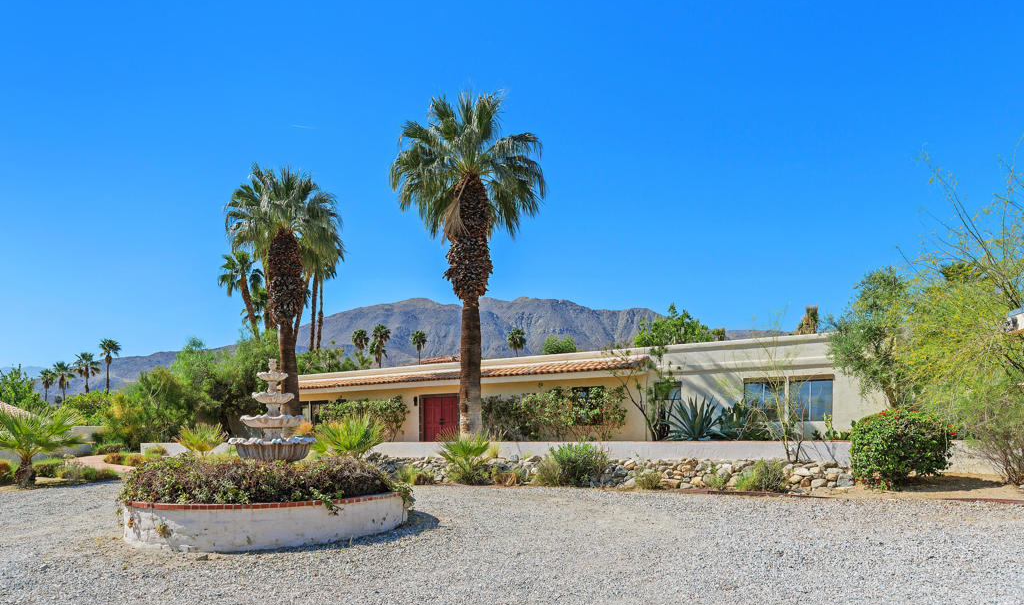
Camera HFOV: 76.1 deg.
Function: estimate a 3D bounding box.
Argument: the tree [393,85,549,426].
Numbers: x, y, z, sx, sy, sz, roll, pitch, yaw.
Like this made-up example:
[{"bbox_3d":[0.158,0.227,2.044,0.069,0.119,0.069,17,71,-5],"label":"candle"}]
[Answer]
[{"bbox_3d":[-1.396,-1.188,21.000,5.000,11.200,4.800,0,-8,0],"label":"tree"}]

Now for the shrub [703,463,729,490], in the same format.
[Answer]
[{"bbox_3d":[5.412,4.627,17.400,0.700,0.700,0.600,0,-8,0],"label":"shrub"}]

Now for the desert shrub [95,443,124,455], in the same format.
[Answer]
[{"bbox_3d":[-15.379,5.617,25.000,1.150,0.500,0.950,0,-8,0],"label":"desert shrub"}]

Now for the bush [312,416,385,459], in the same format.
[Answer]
[{"bbox_3d":[-4.998,4.234,20.000,2.201,1.559,2.000,0,-8,0],"label":"bush"}]

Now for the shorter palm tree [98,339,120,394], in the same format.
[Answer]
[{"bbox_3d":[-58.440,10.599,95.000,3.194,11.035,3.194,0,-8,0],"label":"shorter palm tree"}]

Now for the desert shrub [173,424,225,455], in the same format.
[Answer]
[{"bbox_3d":[-11.224,4.956,23.500,1.800,1.250,1.600,0,-8,0],"label":"desert shrub"}]

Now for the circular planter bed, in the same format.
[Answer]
[{"bbox_3d":[-3.805,3.242,10.100,4.100,0.560,4.050,0,-8,0],"label":"circular planter bed"}]

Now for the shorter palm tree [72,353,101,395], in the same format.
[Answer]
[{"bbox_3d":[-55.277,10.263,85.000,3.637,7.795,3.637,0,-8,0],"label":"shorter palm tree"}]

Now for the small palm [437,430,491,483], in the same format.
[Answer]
[{"bbox_3d":[-1.416,4.605,19.500,1.669,1.639,1.600,0,-8,0],"label":"small palm"}]

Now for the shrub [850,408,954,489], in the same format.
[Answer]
[{"bbox_3d":[10.001,3.749,16.800,2.650,2.100,2.400,0,-8,0],"label":"shrub"}]

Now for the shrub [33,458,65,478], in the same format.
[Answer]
[{"bbox_3d":[-13.459,4.791,19.000,0.950,0.620,0.850,0,-8,0],"label":"shrub"}]

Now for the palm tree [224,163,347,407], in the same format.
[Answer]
[{"bbox_3d":[-8.835,-0.077,25.300,4.500,10.600,4.400,0,-8,0],"label":"palm tree"}]

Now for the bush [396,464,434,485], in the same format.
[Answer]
[{"bbox_3d":[-2.801,4.942,18.800,1.120,0.650,0.900,0,-8,0],"label":"bush"}]

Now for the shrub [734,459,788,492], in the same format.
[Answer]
[{"bbox_3d":[6.559,4.548,17.200,1.400,0.850,1.150,0,-8,0],"label":"shrub"}]

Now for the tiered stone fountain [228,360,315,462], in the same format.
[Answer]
[{"bbox_3d":[-3.624,1.687,9.900,1.331,1.649,1.331,0,-8,0],"label":"tiered stone fountain"}]

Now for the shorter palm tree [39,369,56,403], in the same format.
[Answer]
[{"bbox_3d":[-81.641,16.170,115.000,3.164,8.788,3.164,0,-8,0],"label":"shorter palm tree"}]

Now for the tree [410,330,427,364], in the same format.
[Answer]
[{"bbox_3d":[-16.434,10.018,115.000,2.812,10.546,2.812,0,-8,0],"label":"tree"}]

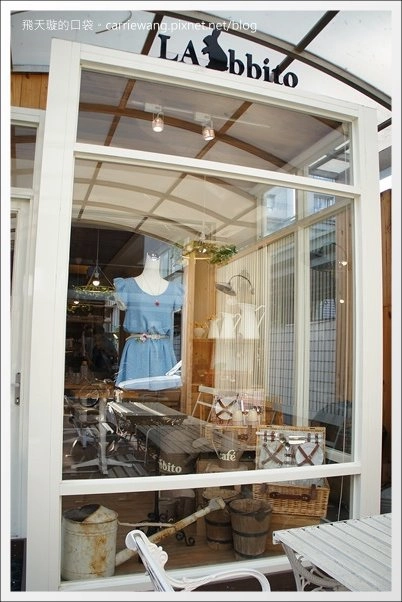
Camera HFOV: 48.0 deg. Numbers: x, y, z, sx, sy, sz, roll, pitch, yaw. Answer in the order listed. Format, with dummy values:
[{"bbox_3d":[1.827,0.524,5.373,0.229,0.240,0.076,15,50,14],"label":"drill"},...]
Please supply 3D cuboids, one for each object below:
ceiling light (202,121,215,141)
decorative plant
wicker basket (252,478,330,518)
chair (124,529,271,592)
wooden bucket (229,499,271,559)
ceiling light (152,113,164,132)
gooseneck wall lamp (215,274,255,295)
[{"bbox_3d":[0.056,-1.283,3.400,0.085,0.140,0.085,3,-5,-18],"label":"ceiling light"},{"bbox_3d":[0.067,-0.467,4.350,0.560,0.170,0.560,1,-5,0],"label":"decorative plant"},{"bbox_3d":[0.573,1.257,2.946,0.470,0.190,0.320,1,-5,6],"label":"wicker basket"},{"bbox_3d":[0.091,1.221,1.383,0.590,0.850,0.570,3,-5,-18],"label":"chair"},{"bbox_3d":[0.305,1.415,2.810,0.275,0.270,0.275,1,-5,0],"label":"wooden bucket"},{"bbox_3d":[-0.309,-1.296,3.280,0.085,0.140,0.085,3,-5,-18],"label":"ceiling light"},{"bbox_3d":[0.328,-0.157,4.420,0.400,0.210,0.240,3,-5,-18],"label":"gooseneck wall lamp"}]

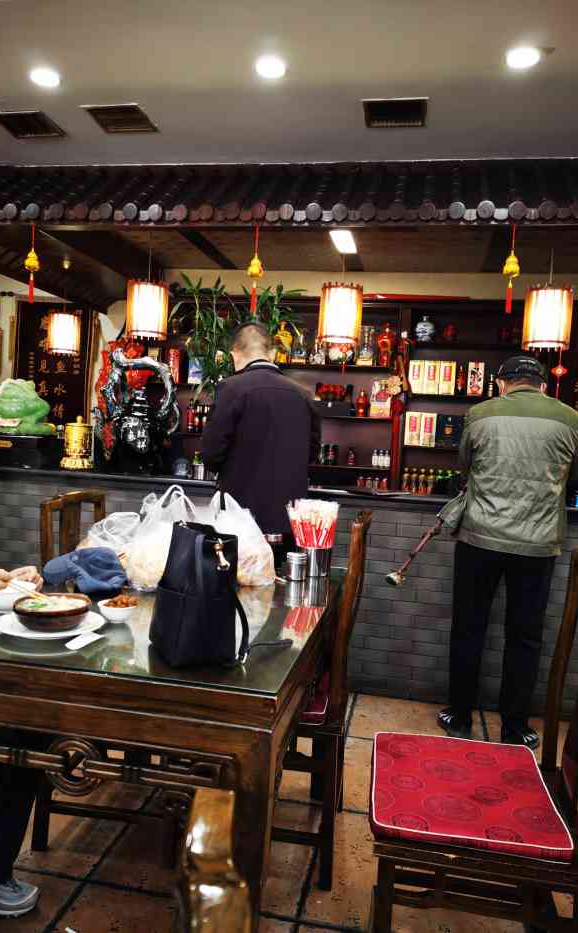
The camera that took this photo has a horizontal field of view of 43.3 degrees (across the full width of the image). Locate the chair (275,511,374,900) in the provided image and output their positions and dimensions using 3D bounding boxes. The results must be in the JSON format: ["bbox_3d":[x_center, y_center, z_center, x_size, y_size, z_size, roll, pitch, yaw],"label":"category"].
[{"bbox_3d":[-0.018,0.653,2.288,0.480,1.050,0.470,4,3,11],"label":"chair"}]

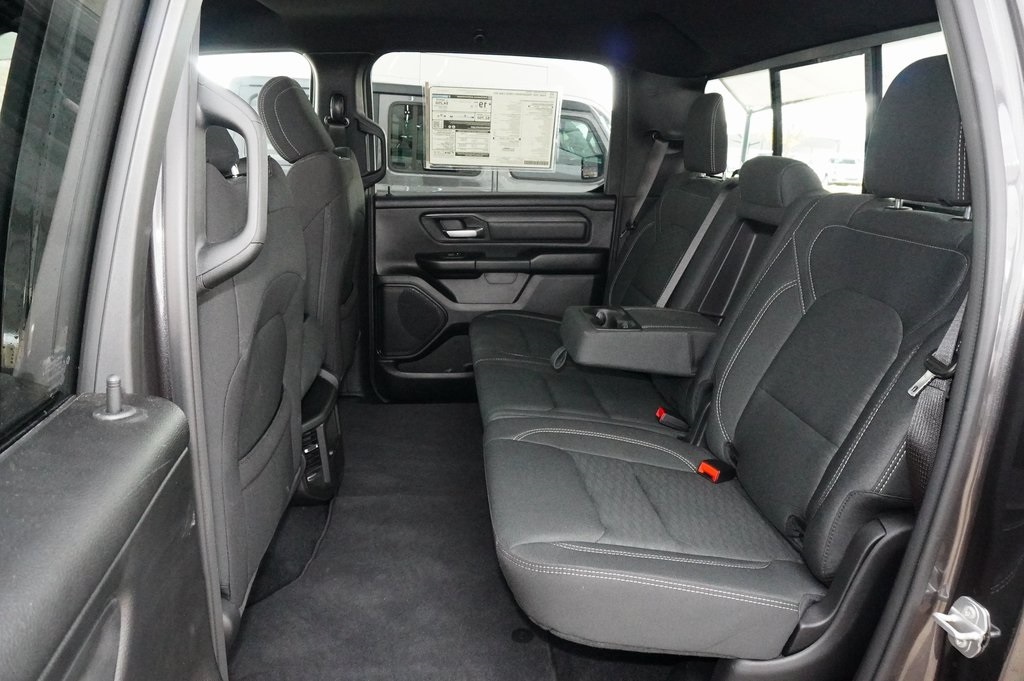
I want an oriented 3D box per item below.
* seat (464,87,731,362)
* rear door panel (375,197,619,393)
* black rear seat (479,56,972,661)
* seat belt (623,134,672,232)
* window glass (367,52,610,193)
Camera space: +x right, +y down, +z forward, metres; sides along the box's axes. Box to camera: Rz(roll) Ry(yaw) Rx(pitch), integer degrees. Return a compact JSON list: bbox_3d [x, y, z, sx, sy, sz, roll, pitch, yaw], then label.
[{"bbox_3d":[0.258,-0.280,1.951,0.750,0.810,0.540,-1,16,-4],"label":"seat"},{"bbox_3d":[-0.051,-0.150,2.449,0.820,0.730,0.130,-1,16,-4],"label":"rear door panel"},{"bbox_3d":[0.308,-0.127,1.597,0.820,0.910,1.430,-1,16,-4],"label":"black rear seat"},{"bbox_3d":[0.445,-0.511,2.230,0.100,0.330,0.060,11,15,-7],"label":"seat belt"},{"bbox_3d":[-0.052,-0.714,2.293,0.820,0.470,0.040,-1,31,-4],"label":"window glass"}]

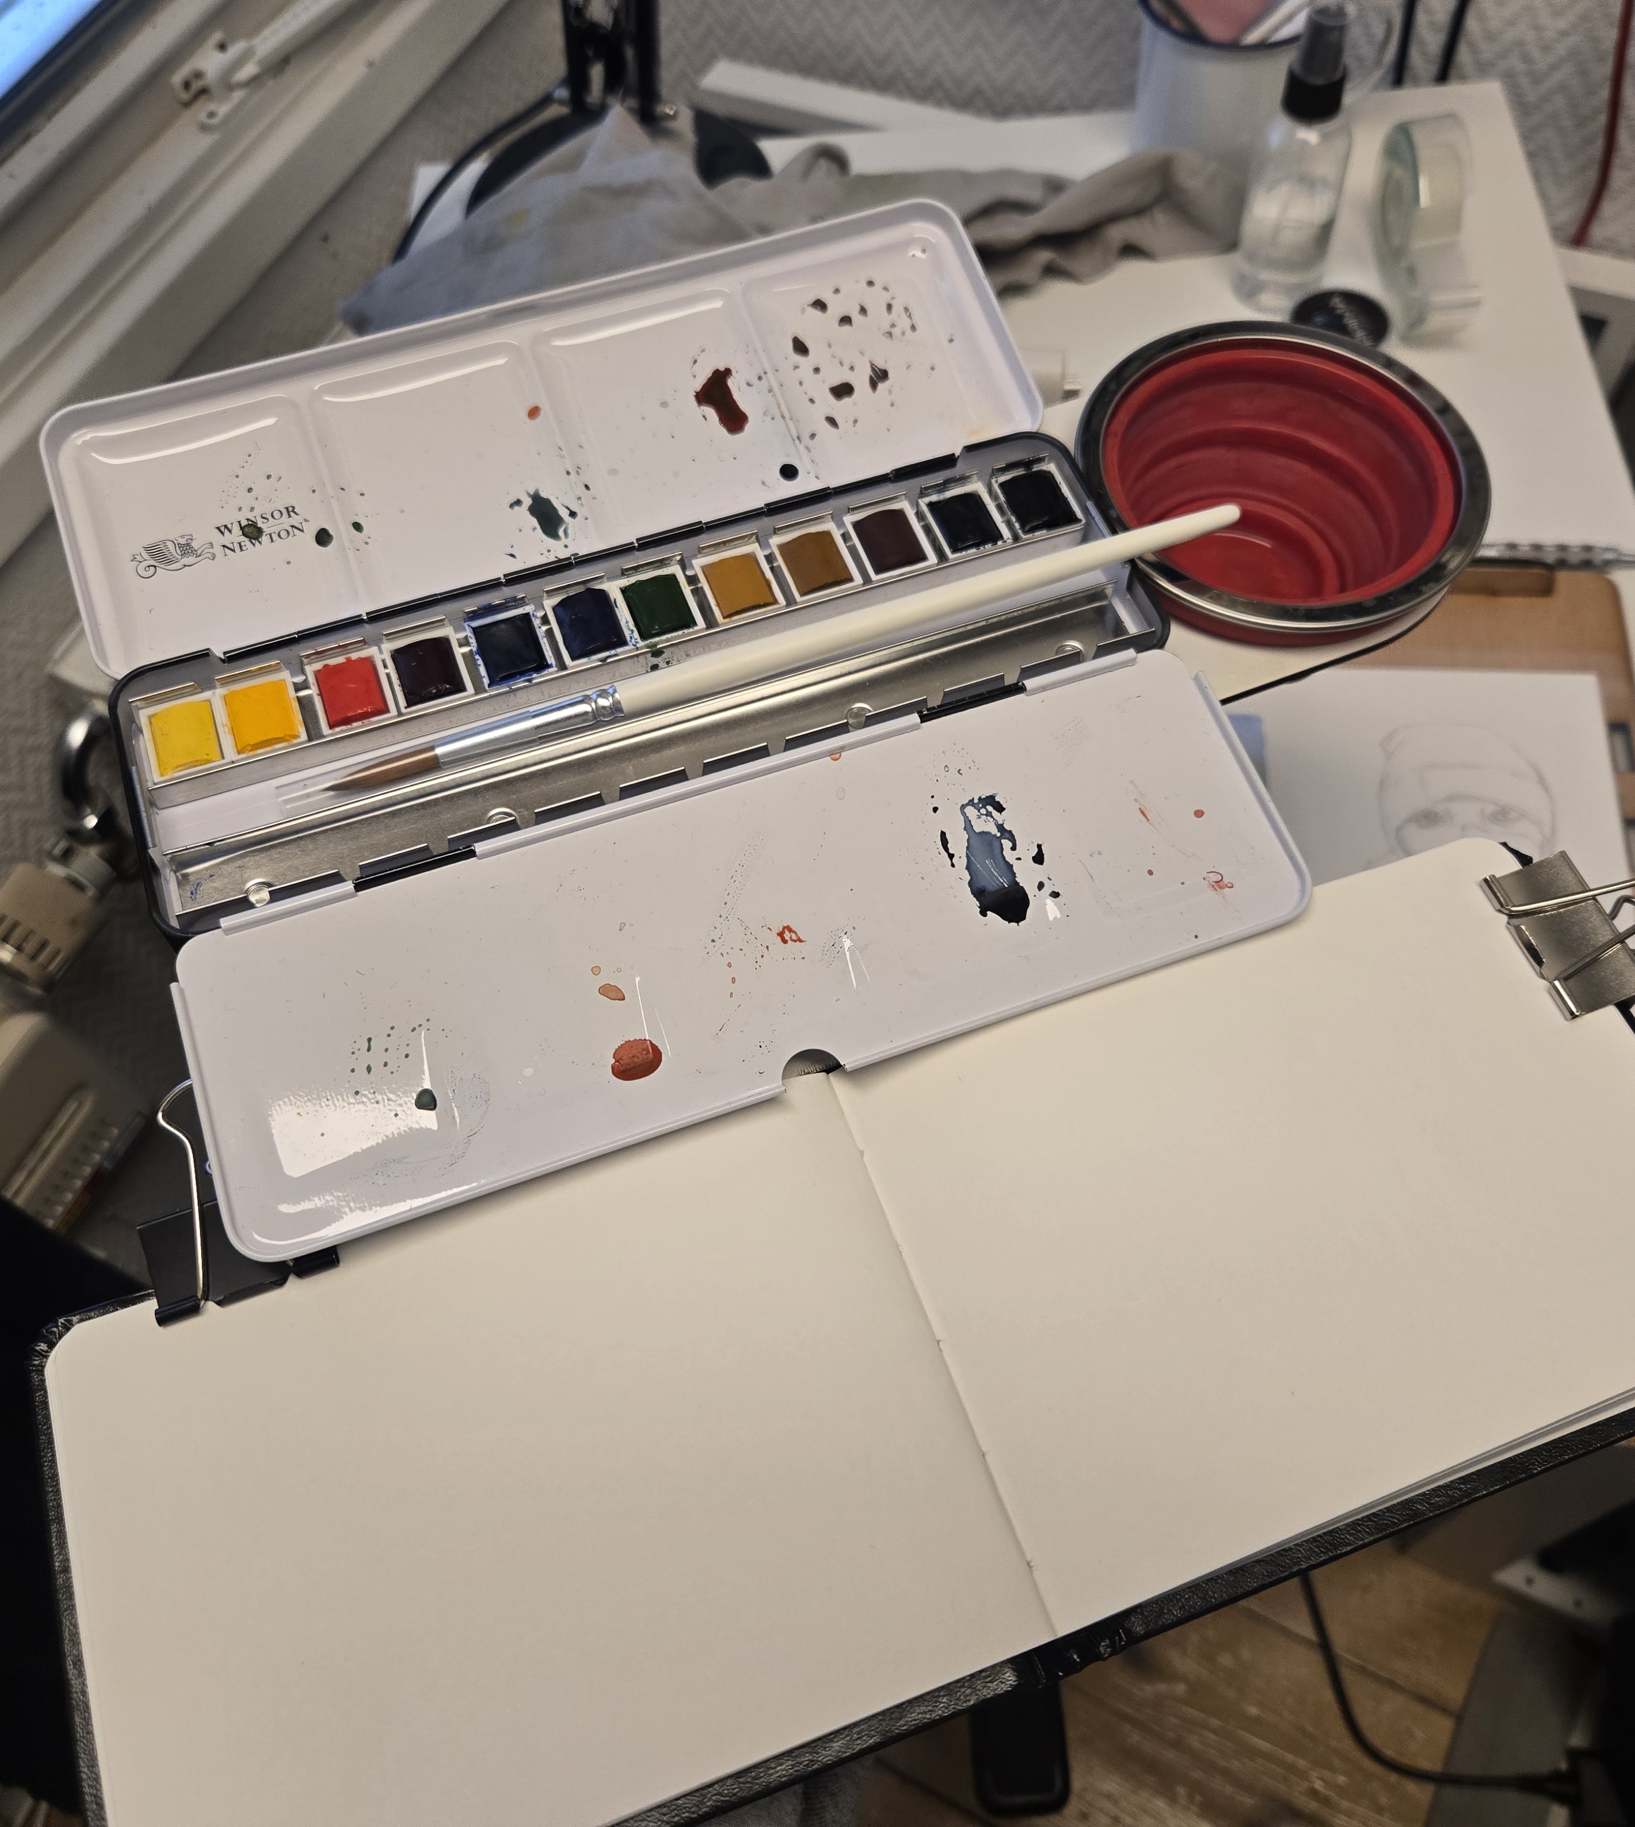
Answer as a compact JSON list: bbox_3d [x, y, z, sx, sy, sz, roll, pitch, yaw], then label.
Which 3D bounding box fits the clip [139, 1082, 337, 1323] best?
[{"bbox_3d":[-0.108,0.053,0.305,0.032,0.028,0.043,-18,63,-8],"label":"clip"}]

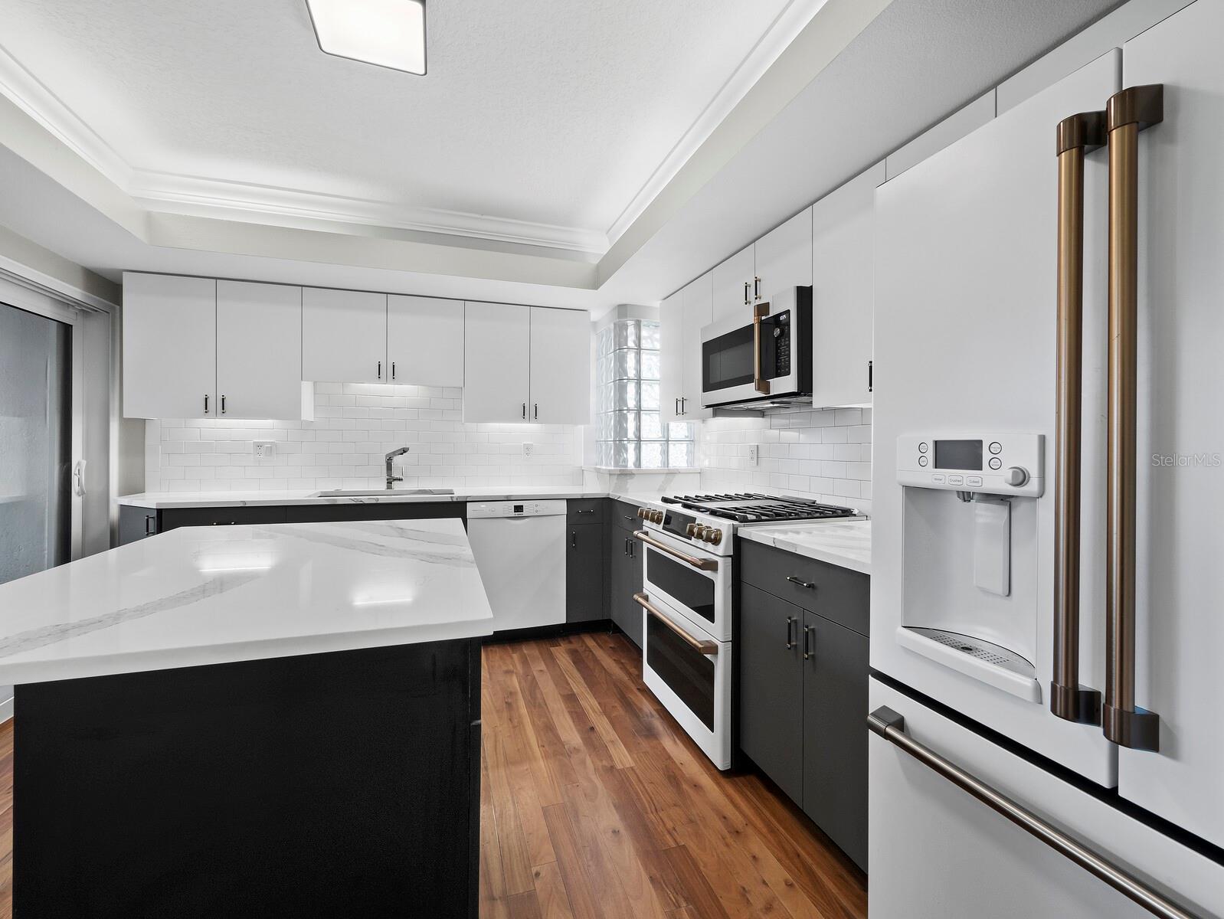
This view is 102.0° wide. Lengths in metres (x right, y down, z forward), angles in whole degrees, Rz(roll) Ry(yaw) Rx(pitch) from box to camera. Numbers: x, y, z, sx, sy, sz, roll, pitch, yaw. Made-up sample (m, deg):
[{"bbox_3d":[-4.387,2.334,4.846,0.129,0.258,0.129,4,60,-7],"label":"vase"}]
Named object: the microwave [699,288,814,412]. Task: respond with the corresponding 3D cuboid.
[{"bbox_3d":[0.761,-0.467,2.299,0.405,0.420,0.760,0,1,-19],"label":"microwave"}]

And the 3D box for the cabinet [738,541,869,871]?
[{"bbox_3d":[0.868,0.704,1.586,0.630,0.847,0.657,0,1,-19],"label":"cabinet"}]

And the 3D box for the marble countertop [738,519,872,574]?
[{"bbox_3d":[0.863,0.265,1.580,0.670,0.033,0.645,0,1,-19],"label":"marble countertop"}]

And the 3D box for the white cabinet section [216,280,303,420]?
[{"bbox_3d":[-2.075,-0.620,3.010,0.421,0.781,0.330,0,1,-18],"label":"white cabinet section"}]

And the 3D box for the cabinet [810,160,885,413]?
[{"bbox_3d":[1.012,-0.610,1.875,0.330,0.815,0.343,0,1,-19],"label":"cabinet"}]

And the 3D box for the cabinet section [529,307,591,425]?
[{"bbox_3d":[-0.402,-0.635,3.540,0.418,0.787,0.330,0,1,-18],"label":"cabinet section"}]

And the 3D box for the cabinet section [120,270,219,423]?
[{"bbox_3d":[-2.476,-0.616,2.883,0.421,0.780,0.330,0,1,-18],"label":"cabinet section"}]

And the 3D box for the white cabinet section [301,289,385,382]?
[{"bbox_3d":[-1.655,-0.737,3.141,0.458,0.556,0.330,0,1,-18],"label":"white cabinet section"}]

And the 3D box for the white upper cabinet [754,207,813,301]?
[{"bbox_3d":[0.893,-0.864,2.218,0.330,0.327,0.383,0,1,-19],"label":"white upper cabinet"}]

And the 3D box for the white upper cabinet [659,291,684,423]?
[{"bbox_3d":[0.532,-0.652,3.244,0.330,0.818,0.333,0,1,-19],"label":"white upper cabinet"}]

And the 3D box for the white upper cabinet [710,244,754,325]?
[{"bbox_3d":[0.767,-0.877,2.577,0.330,0.324,0.379,0,1,-19],"label":"white upper cabinet"}]

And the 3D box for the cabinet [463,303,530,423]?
[{"bbox_3d":[-0.793,-0.623,3.371,0.419,0.758,0.325,0,1,-19],"label":"cabinet"}]

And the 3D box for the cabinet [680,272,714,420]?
[{"bbox_3d":[0.645,-0.643,2.921,0.330,0.818,0.352,0,1,-19],"label":"cabinet"}]

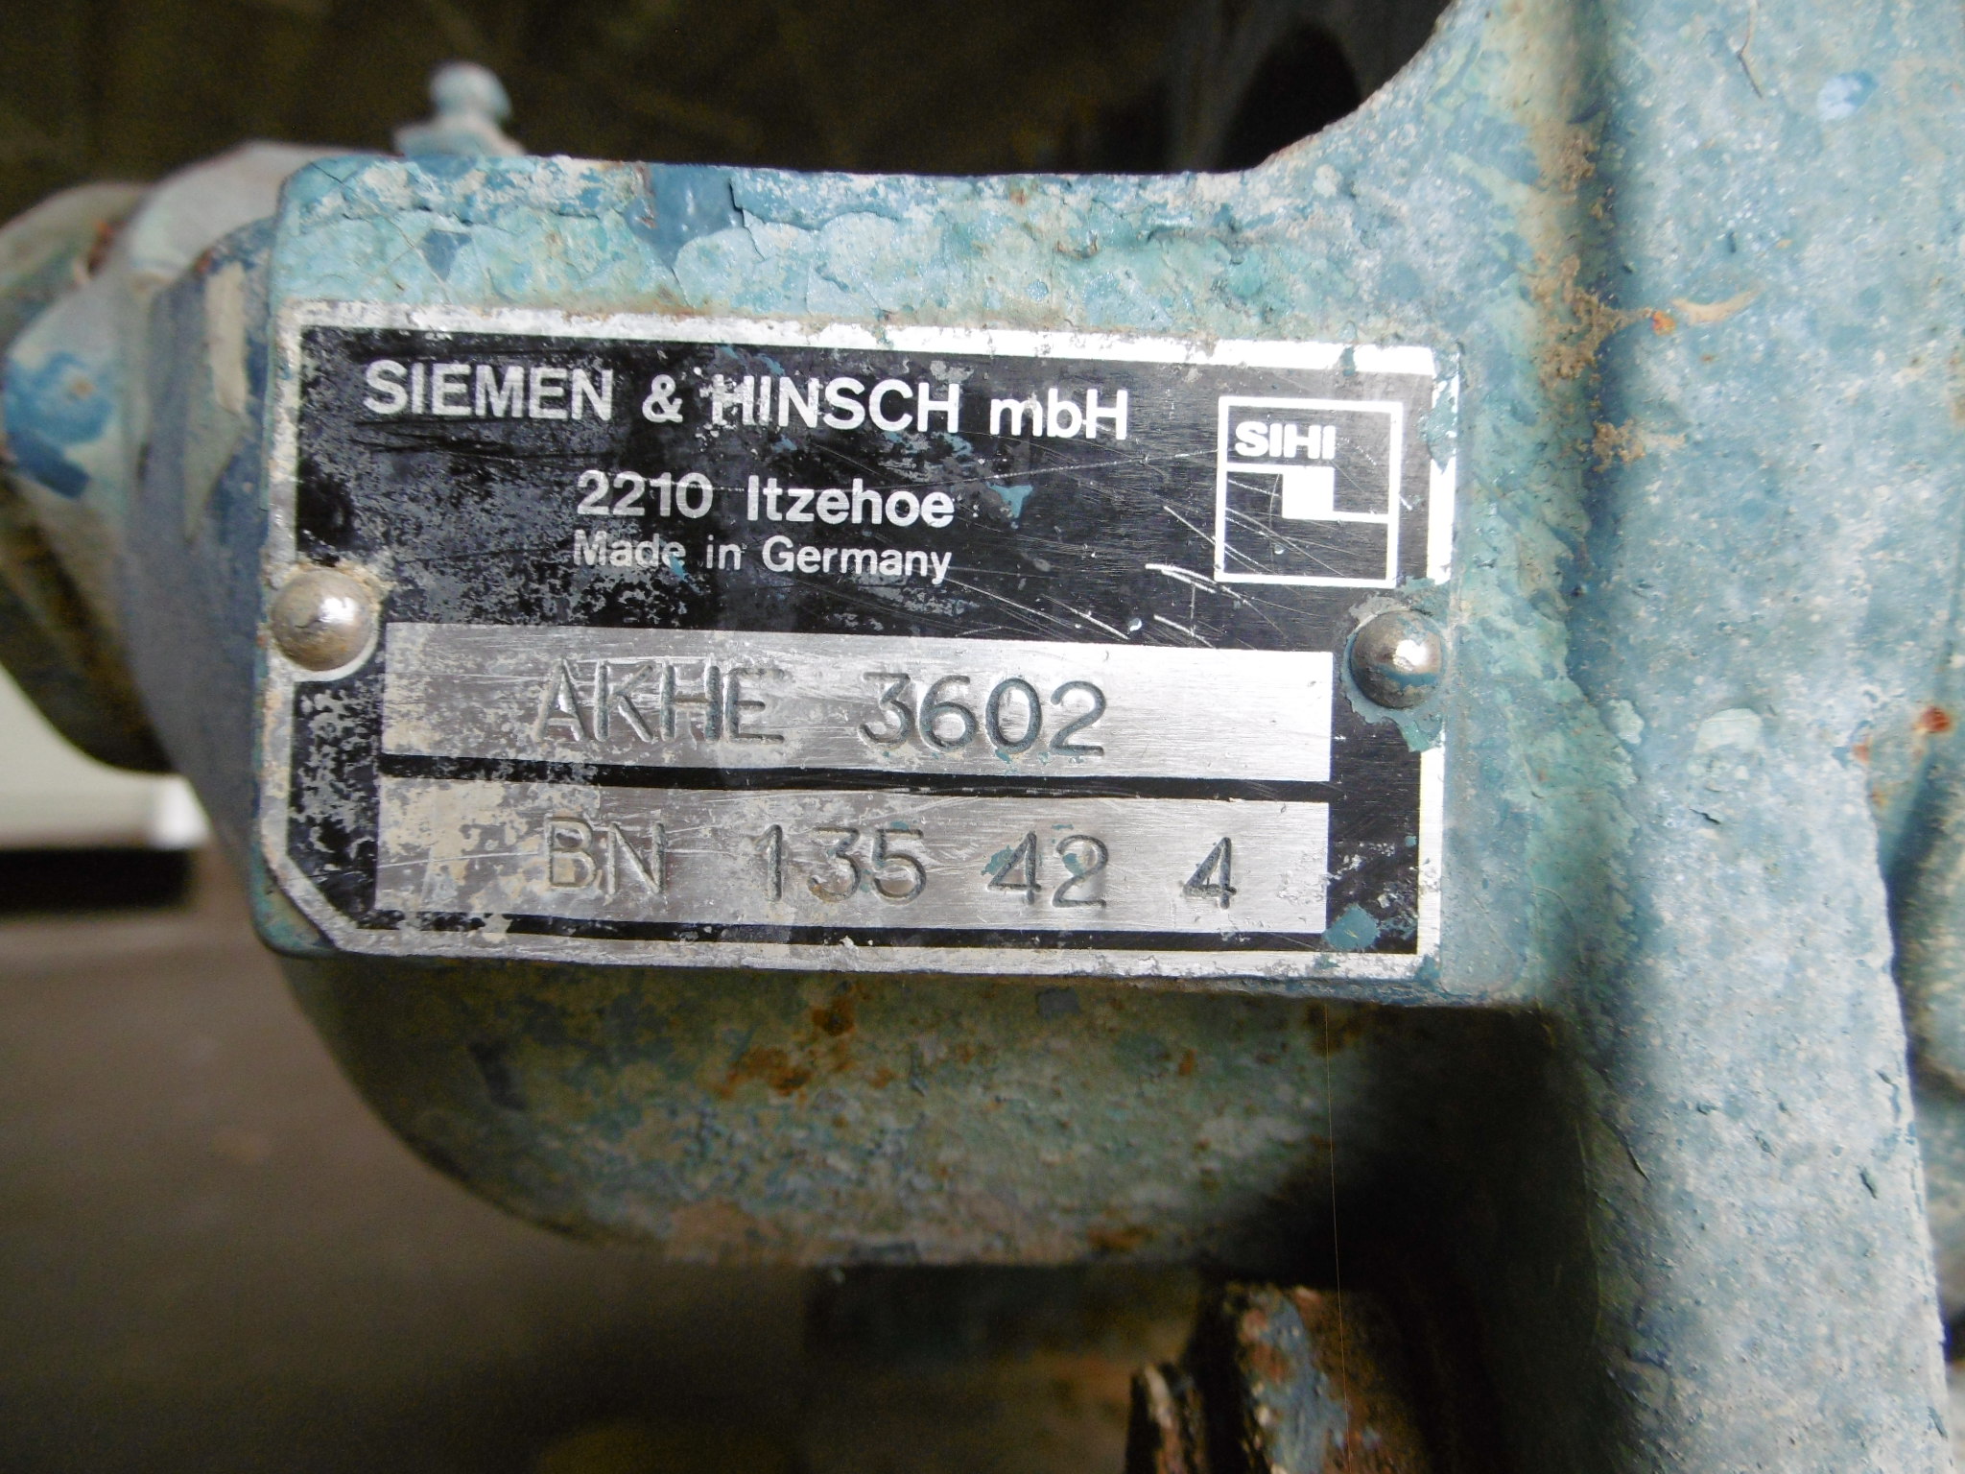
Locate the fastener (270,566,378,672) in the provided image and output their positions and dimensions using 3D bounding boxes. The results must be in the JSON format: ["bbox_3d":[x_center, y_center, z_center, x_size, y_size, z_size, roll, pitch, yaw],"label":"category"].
[{"bbox_3d":[-0.034,-0.006,0.071,0.005,0.005,0.002,2,0,-3],"label":"fastener"}]

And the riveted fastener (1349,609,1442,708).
[{"bbox_3d":[0.022,-0.004,0.074,0.005,0.005,0.002,2,0,-3],"label":"riveted fastener"}]

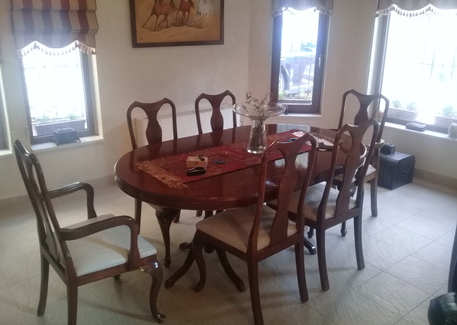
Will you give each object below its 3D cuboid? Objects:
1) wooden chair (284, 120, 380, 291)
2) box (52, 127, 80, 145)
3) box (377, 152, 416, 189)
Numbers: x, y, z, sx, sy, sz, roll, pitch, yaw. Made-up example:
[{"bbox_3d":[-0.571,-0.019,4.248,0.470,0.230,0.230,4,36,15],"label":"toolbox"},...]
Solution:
[{"bbox_3d":[0.597,0.203,2.652,0.510,1.037,0.550,-14,23,-36],"label":"wooden chair"},{"bbox_3d":[-1.485,-0.239,3.715,0.170,0.124,0.120,-13,23,-34],"label":"box"},{"bbox_3d":[1.652,0.048,4.266,0.360,0.310,0.380,-13,23,-35],"label":"box"}]

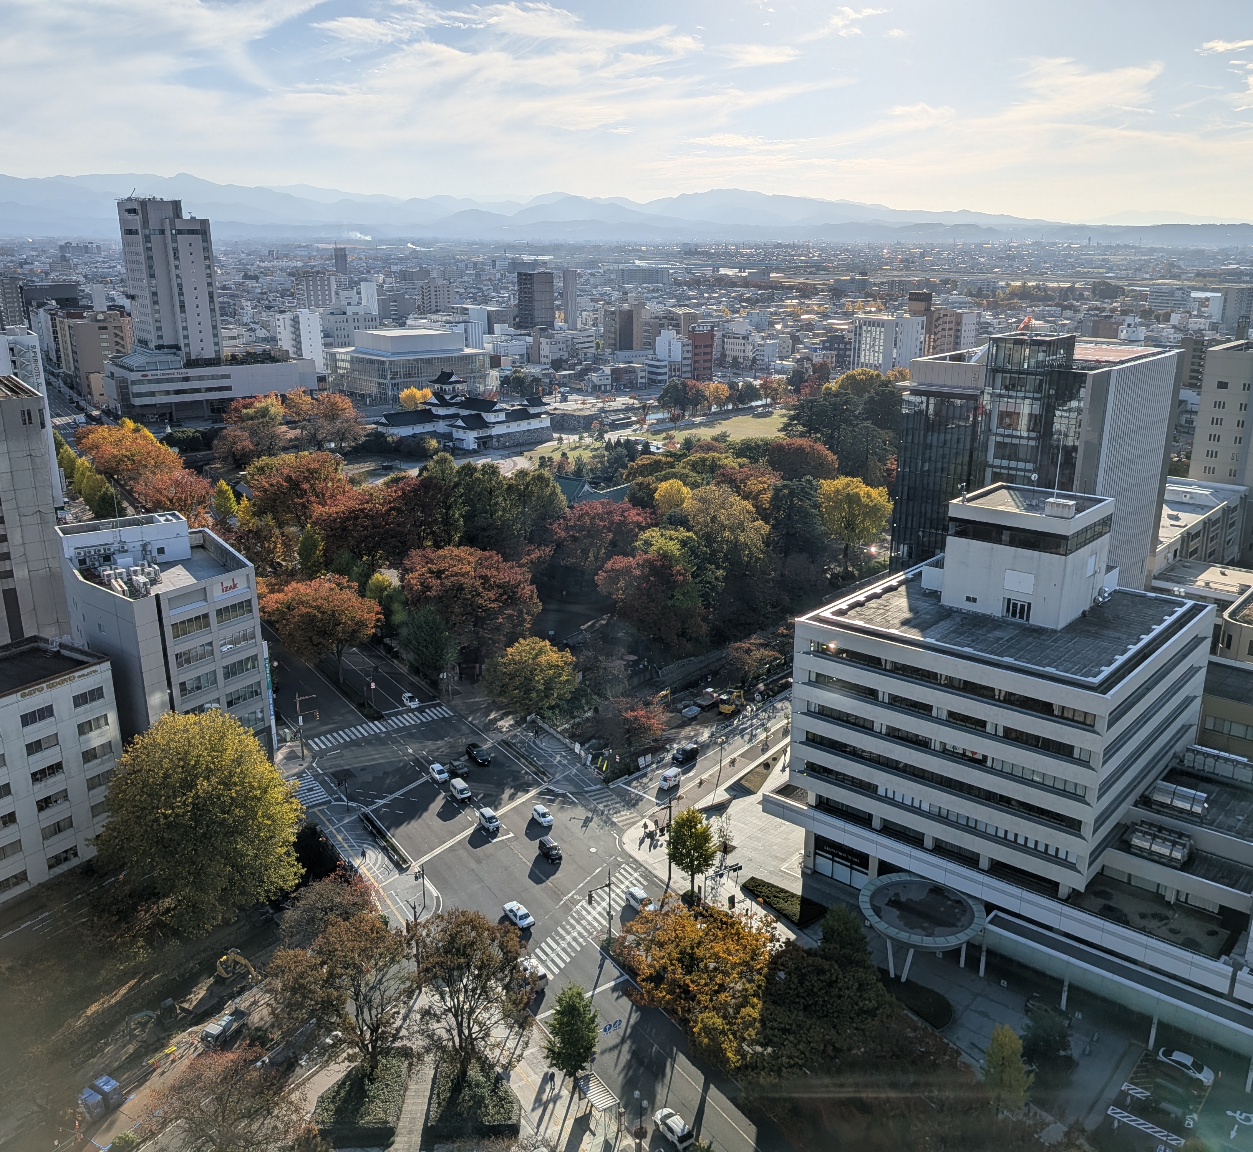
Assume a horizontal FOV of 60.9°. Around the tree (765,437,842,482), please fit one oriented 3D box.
[{"bbox_3d":[50.459,-31.859,306.411,20.000,16.500,19.000,3,18,10],"label":"tree"}]

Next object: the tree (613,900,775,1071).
[{"bbox_3d":[6.165,37.070,98.719,14.500,11.900,14.300,0,18,0],"label":"tree"}]

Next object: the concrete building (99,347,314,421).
[{"bbox_3d":[-181.916,-86.374,472.154,80.000,23.400,45.000,-10,20,-29],"label":"concrete building"}]

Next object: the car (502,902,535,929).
[{"bbox_3d":[-11.713,36.827,115.771,1.717,1.495,4.444,-11,20,-32],"label":"car"}]

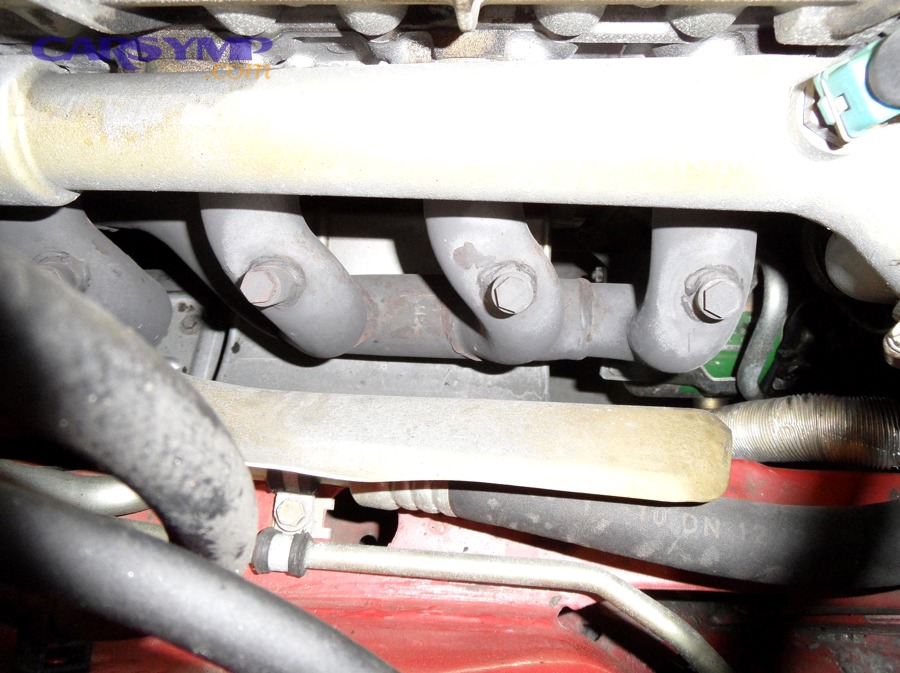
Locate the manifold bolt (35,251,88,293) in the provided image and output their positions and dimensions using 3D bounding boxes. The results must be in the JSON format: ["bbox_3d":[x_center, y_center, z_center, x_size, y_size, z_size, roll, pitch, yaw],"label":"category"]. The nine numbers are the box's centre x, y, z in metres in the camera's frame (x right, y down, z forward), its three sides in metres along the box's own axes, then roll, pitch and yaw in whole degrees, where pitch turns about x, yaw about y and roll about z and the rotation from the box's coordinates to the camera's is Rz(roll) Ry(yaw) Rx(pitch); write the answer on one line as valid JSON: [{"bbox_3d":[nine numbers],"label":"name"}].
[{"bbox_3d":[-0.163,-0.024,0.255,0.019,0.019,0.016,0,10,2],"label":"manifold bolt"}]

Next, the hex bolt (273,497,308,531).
[{"bbox_3d":[-0.072,0.081,0.285,0.015,0.008,0.015,0,78,-8],"label":"hex bolt"}]

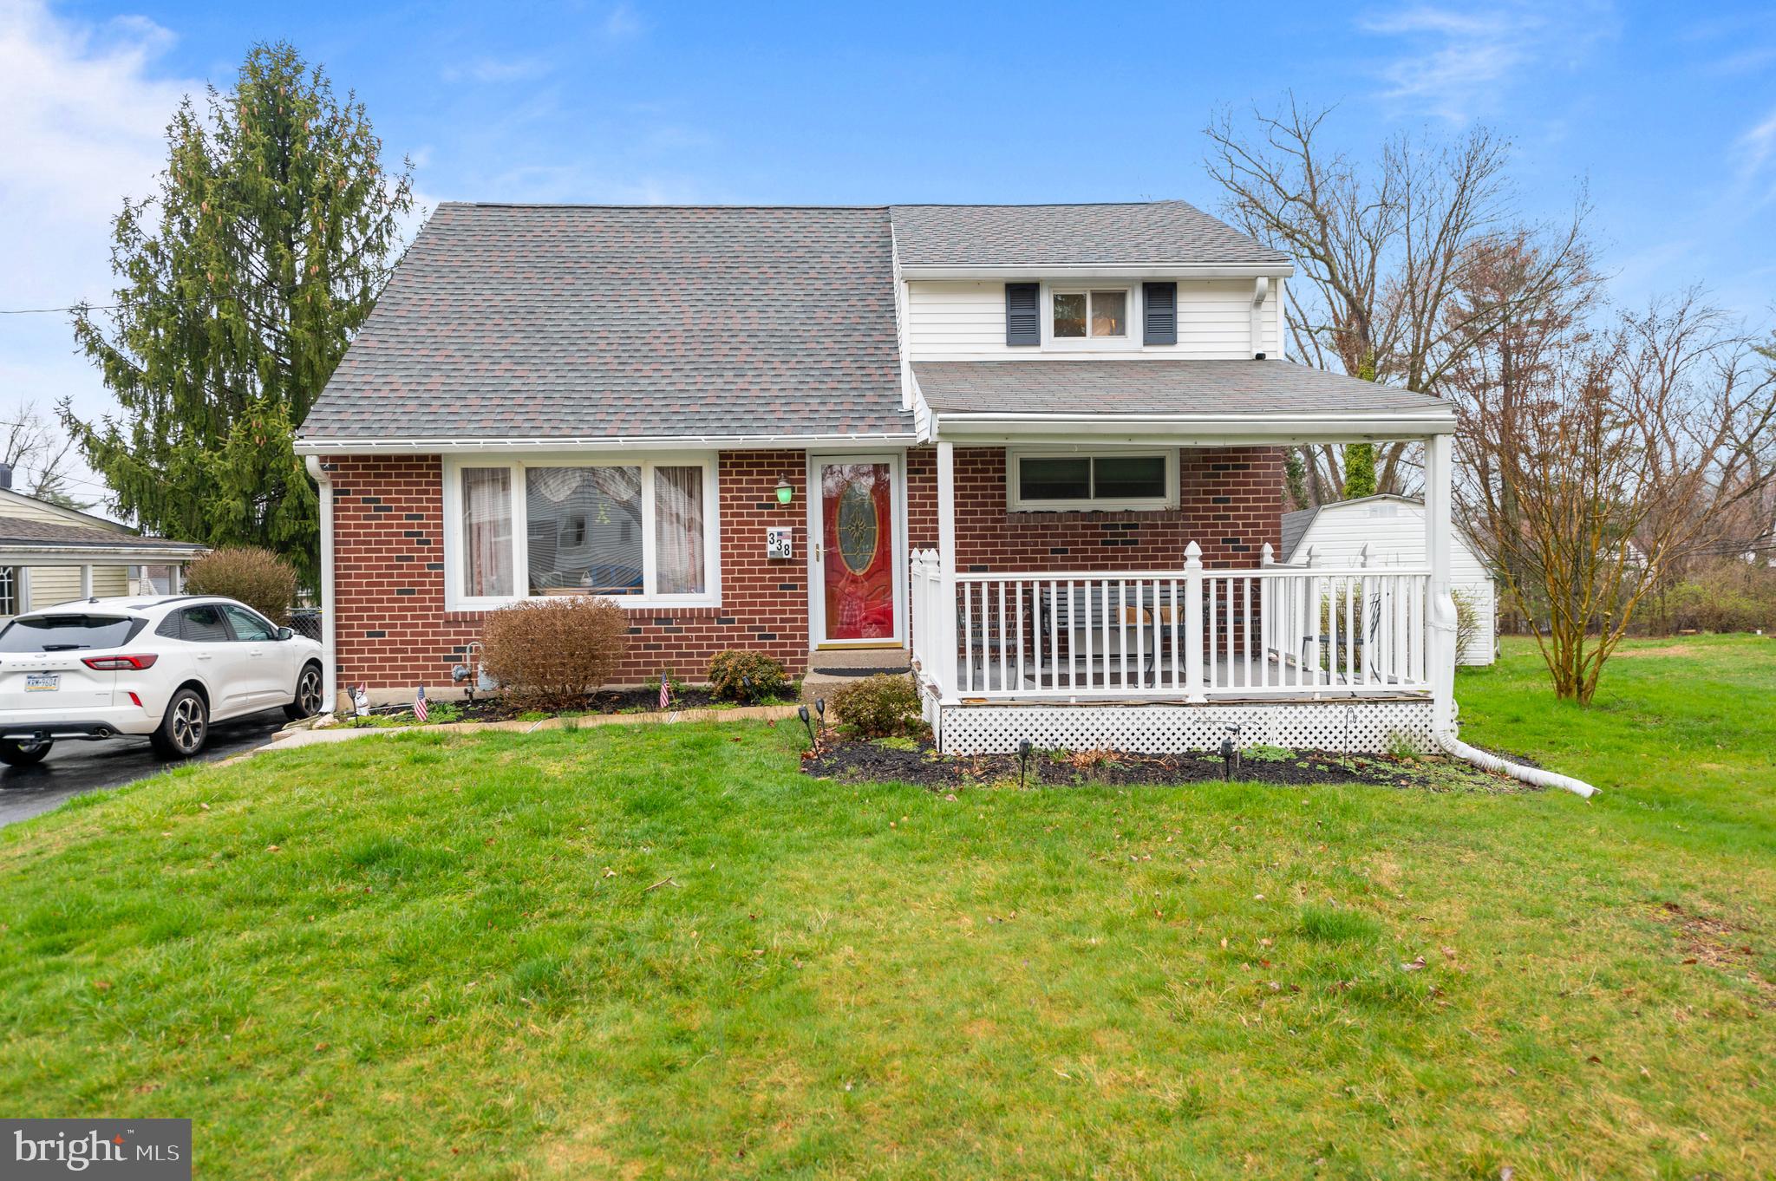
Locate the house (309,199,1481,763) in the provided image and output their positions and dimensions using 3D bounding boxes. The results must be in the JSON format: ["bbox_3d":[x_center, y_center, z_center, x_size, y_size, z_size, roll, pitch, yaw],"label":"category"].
[{"bbox_3d":[-0.929,-2.001,14.064,9.803,6.150,11.500,-1,2,-1],"label":"house"}]

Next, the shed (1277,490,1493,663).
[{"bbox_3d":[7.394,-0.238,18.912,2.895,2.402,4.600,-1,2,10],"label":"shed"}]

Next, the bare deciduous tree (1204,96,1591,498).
[{"bbox_3d":[12.870,-5.803,29.946,9.815,13.470,9.000,-1,2,0],"label":"bare deciduous tree"}]

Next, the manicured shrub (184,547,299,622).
[{"bbox_3d":[-8.908,0.405,16.319,1.555,2.034,1.555,-1,2,0],"label":"manicured shrub"}]

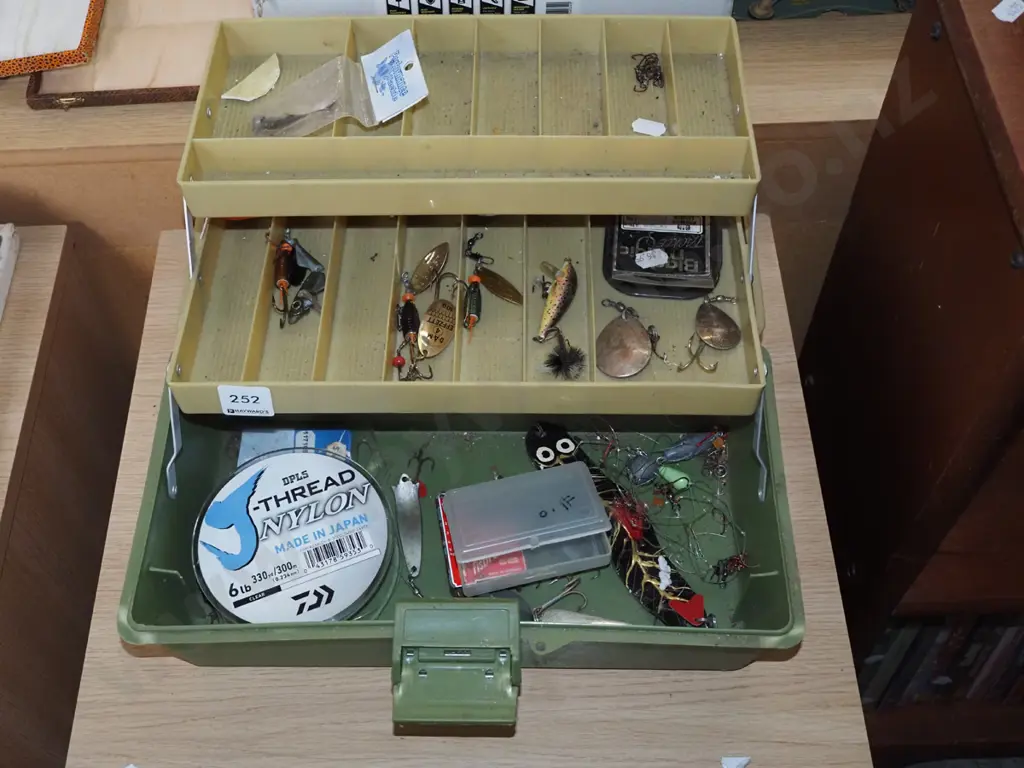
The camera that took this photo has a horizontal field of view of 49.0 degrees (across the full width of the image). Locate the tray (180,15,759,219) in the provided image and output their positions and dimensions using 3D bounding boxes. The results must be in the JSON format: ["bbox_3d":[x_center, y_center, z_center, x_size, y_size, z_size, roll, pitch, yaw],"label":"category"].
[{"bbox_3d":[-0.021,-0.148,0.618,0.295,0.028,0.128,0,56,1],"label":"tray"}]

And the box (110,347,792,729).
[{"bbox_3d":[-0.024,0.080,0.590,0.325,0.083,0.200,0,58,1],"label":"box"}]

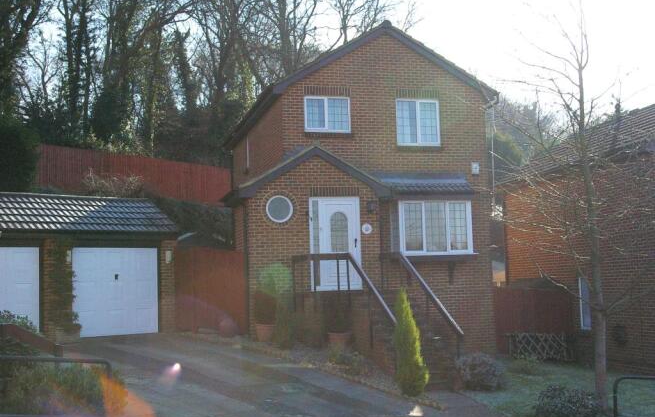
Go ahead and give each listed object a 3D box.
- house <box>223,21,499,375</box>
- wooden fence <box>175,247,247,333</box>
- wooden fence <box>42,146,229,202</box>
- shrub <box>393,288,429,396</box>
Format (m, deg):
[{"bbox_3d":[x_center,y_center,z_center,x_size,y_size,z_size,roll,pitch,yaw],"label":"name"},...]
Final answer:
[{"bbox_3d":[0.226,-0.216,23.497,7.250,8.550,9.800,0,-5,-15],"label":"house"},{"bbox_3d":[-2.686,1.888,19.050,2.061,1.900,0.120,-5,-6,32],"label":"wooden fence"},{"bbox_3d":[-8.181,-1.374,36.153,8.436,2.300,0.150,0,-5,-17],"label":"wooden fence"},{"bbox_3d":[1.431,2.297,14.350,0.580,1.820,0.580,-2,-5,0],"label":"shrub"}]

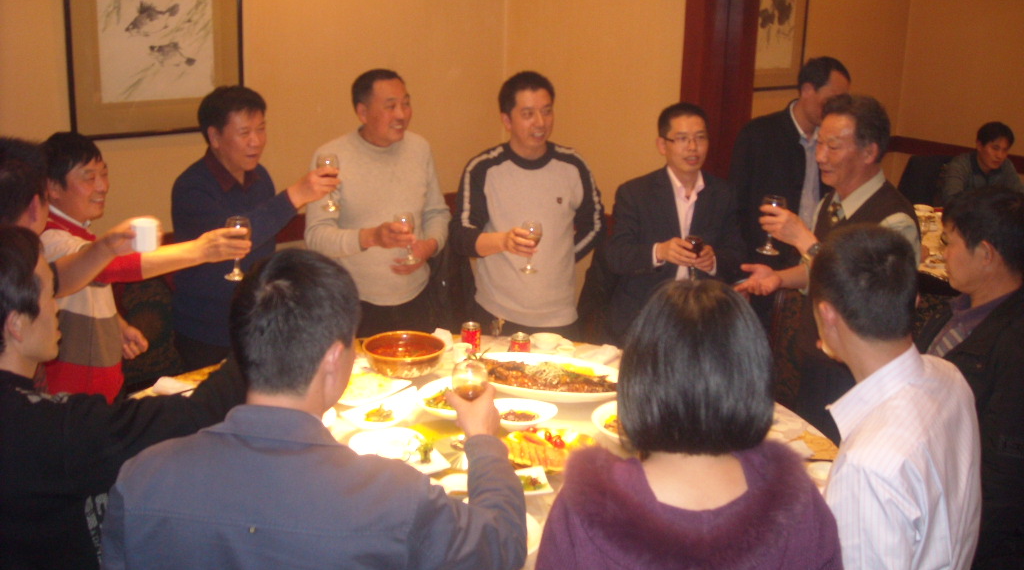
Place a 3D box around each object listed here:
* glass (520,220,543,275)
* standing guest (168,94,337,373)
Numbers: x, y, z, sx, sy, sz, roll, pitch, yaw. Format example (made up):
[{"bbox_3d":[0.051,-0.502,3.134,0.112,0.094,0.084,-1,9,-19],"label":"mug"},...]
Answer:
[{"bbox_3d":[0.058,-0.120,3.270,0.066,0.170,0.066,1,18,0],"label":"glass"},{"bbox_3d":[-0.812,0.183,3.484,0.470,1.654,0.540,-15,23,-40],"label":"standing guest"}]

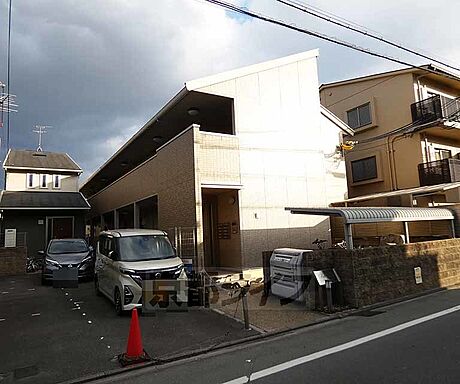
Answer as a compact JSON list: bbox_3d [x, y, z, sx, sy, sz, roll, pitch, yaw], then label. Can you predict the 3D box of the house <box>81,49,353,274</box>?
[{"bbox_3d":[-3.568,-0.199,19.221,7.359,8.131,20.655,2,-9,-33],"label":"house"}]

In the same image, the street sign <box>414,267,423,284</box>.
[{"bbox_3d":[4.547,2.011,7.658,0.260,0.370,0.030,1,-7,-32],"label":"street sign"}]

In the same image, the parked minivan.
[{"bbox_3d":[-2.350,1.863,8.136,1.475,1.780,3.395,1,-8,-30],"label":"parked minivan"}]

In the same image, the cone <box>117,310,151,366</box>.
[{"bbox_3d":[-1.330,1.958,4.446,0.380,0.700,0.380,1,-7,-32],"label":"cone"}]

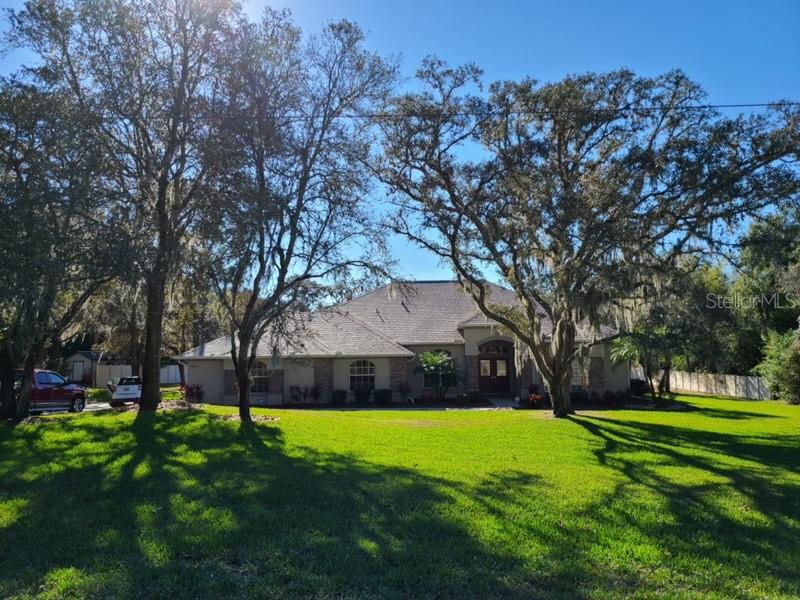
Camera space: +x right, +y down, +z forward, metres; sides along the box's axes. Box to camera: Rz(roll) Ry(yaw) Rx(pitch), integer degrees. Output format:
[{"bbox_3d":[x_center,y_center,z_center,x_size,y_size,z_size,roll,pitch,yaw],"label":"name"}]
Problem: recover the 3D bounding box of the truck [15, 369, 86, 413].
[{"bbox_3d":[-16.300,3.973,25.802,2.000,1.930,5.850,-1,-8,7],"label":"truck"}]

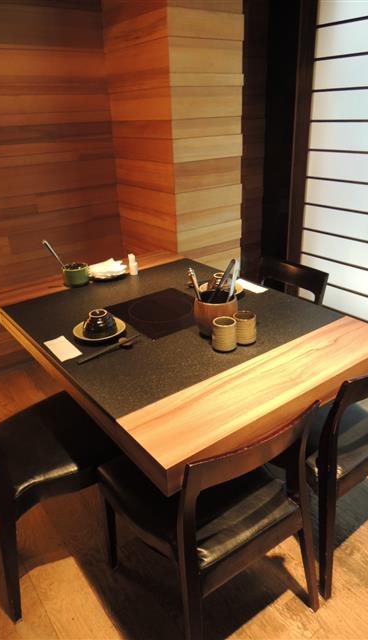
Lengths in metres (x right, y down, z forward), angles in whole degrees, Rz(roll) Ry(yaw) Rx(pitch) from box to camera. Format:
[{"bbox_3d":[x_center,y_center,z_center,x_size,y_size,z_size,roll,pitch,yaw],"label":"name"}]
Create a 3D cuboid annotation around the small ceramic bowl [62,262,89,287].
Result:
[{"bbox_3d":[-0.454,-0.194,1.883,0.104,0.074,0.104,-2,25,1],"label":"small ceramic bowl"}]

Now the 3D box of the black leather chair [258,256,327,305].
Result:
[{"bbox_3d":[0.335,0.149,2.005,0.510,0.755,0.445,-19,30,-33],"label":"black leather chair"}]

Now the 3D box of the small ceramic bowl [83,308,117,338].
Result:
[{"bbox_3d":[-0.268,0.007,1.414,0.110,0.064,0.110,-2,25,1],"label":"small ceramic bowl"}]

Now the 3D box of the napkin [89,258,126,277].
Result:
[{"bbox_3d":[-0.343,-0.237,1.992,0.145,0.036,0.115,-19,30,-33],"label":"napkin"}]

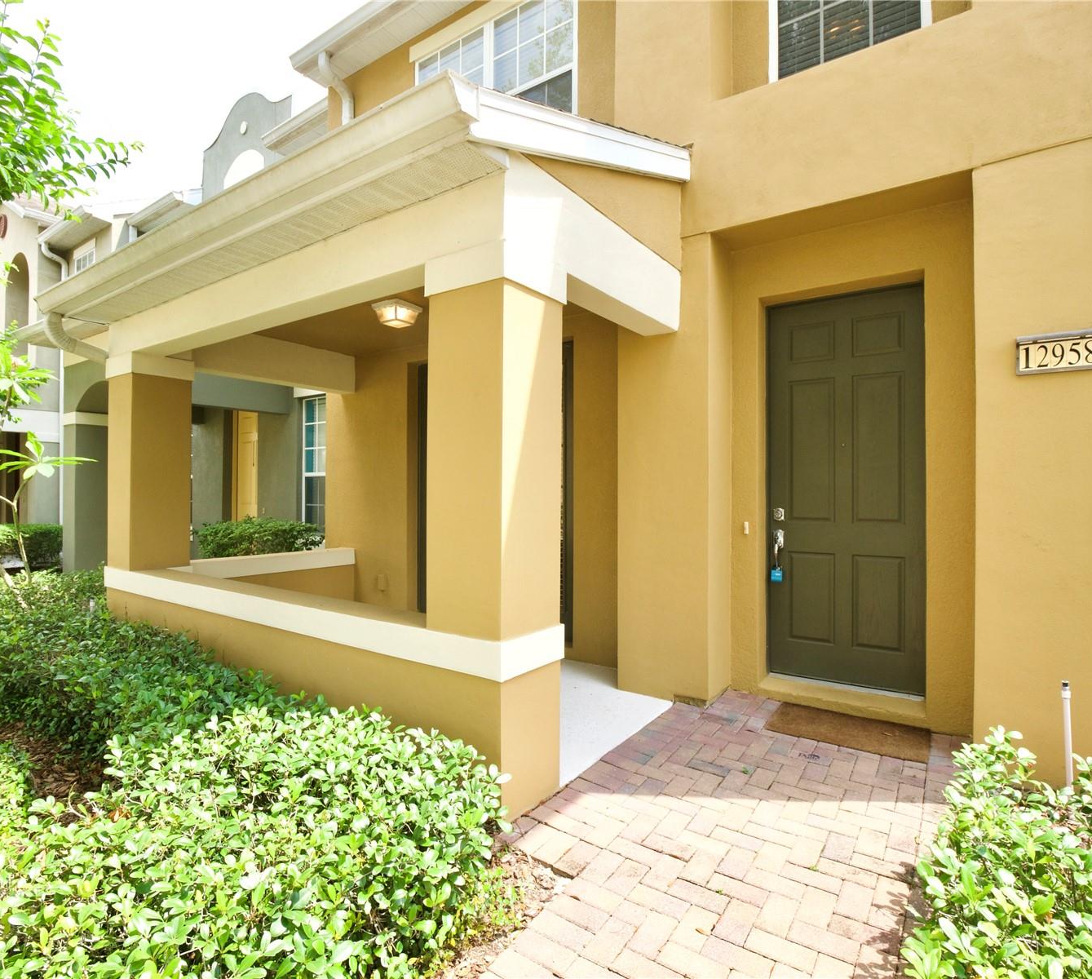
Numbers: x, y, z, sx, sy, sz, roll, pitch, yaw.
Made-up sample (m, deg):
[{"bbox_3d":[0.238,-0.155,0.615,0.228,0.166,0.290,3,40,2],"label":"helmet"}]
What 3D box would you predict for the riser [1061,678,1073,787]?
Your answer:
[{"bbox_3d":[2.169,1.060,2.500,0.035,0.541,0.035,-2,0,35],"label":"riser"}]

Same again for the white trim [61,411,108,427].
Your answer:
[{"bbox_3d":[-6.013,-0.930,7.936,0.430,0.160,0.430,0,0,35],"label":"white trim"}]

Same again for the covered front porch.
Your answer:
[{"bbox_3d":[-1.348,-0.385,4.170,4.180,3.450,2.390,0,0,35],"label":"covered front porch"}]

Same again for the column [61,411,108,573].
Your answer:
[{"bbox_3d":[-6.015,0.150,7.938,0.410,2.310,0.410,0,0,35],"label":"column"}]

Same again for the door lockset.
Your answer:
[{"bbox_3d":[1.543,0.439,4.013,0.075,0.361,0.085,0,0,35],"label":"door lockset"}]

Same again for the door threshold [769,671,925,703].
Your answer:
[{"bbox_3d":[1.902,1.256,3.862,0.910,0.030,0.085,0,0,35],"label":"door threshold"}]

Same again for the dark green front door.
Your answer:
[{"bbox_3d":[1.899,0.007,3.838,0.915,2.450,0.050,0,0,35],"label":"dark green front door"}]

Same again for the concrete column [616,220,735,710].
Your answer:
[{"bbox_3d":[0.867,-0.119,4.056,0.622,2.907,0.463,0,0,35],"label":"concrete column"}]

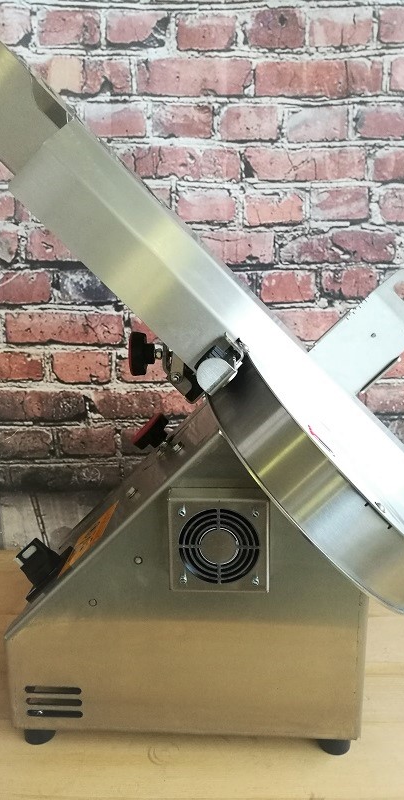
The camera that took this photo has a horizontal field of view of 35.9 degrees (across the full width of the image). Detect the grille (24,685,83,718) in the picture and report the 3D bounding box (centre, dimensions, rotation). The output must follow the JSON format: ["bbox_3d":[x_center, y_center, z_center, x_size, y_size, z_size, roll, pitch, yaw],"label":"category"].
[{"bbox_3d":[-0.166,0.341,0.705,0.064,0.040,0.004,0,13,4],"label":"grille"}]

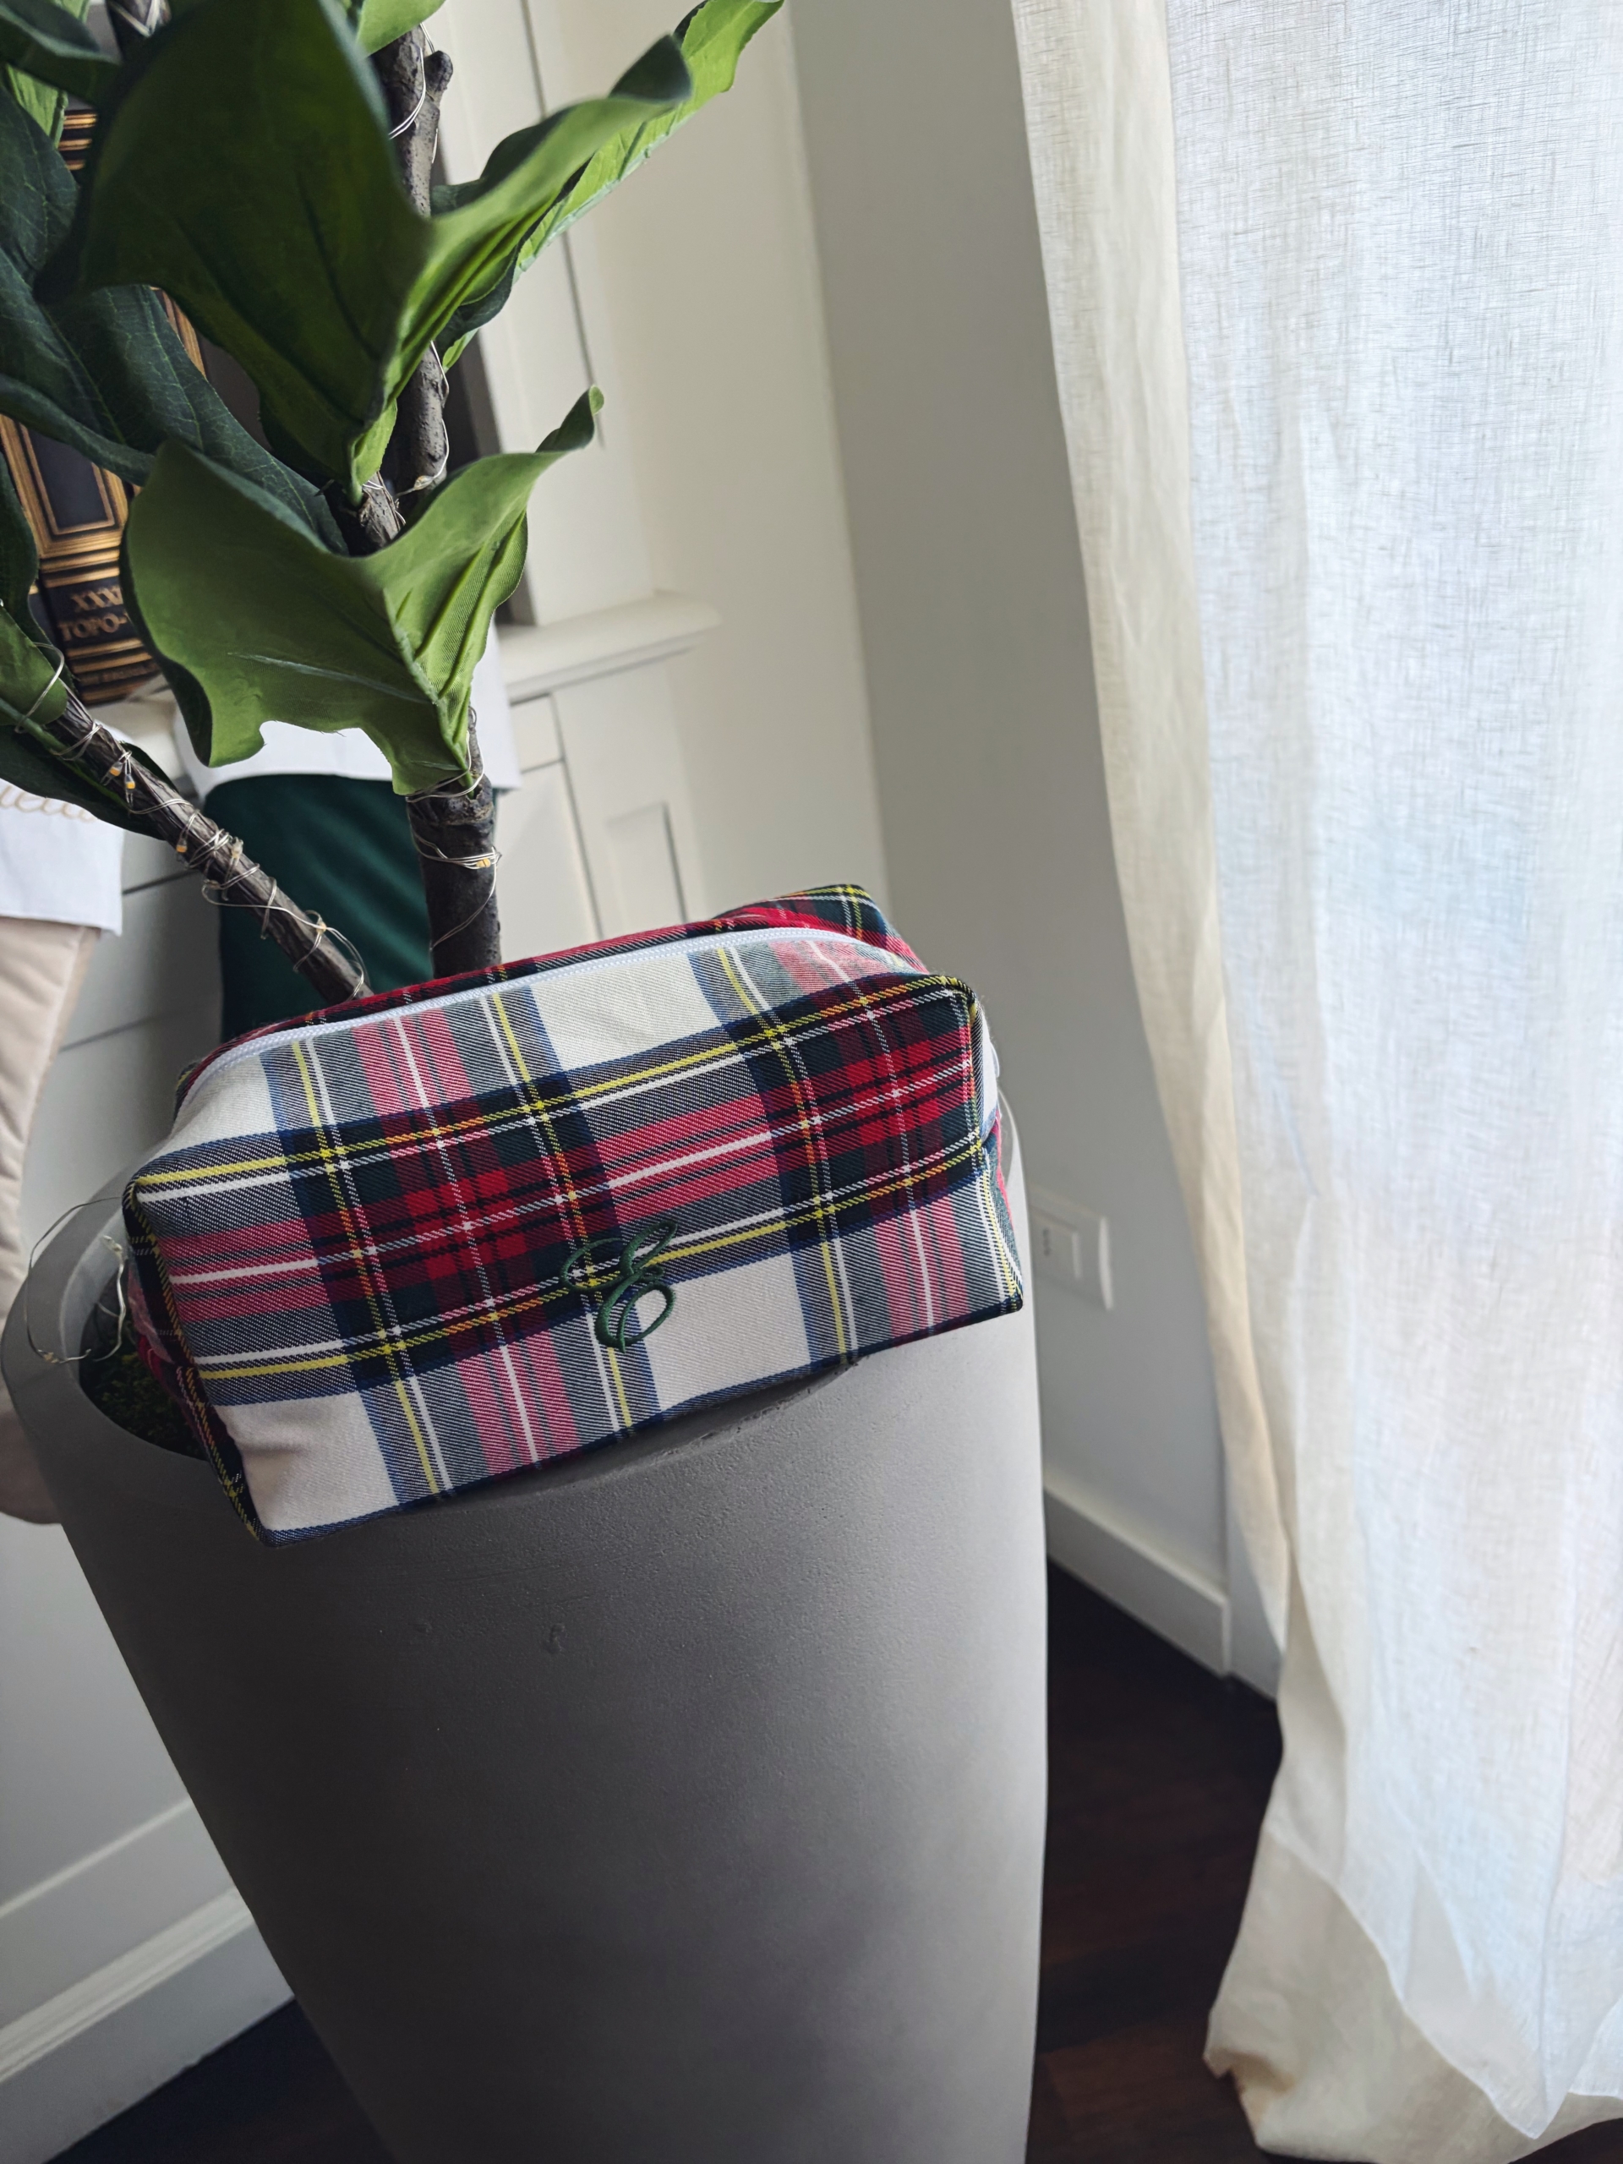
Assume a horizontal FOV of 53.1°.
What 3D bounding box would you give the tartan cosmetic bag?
[{"bbox_3d":[-0.072,0.030,0.531,0.246,0.124,0.113,-15,21,-9],"label":"tartan cosmetic bag"}]

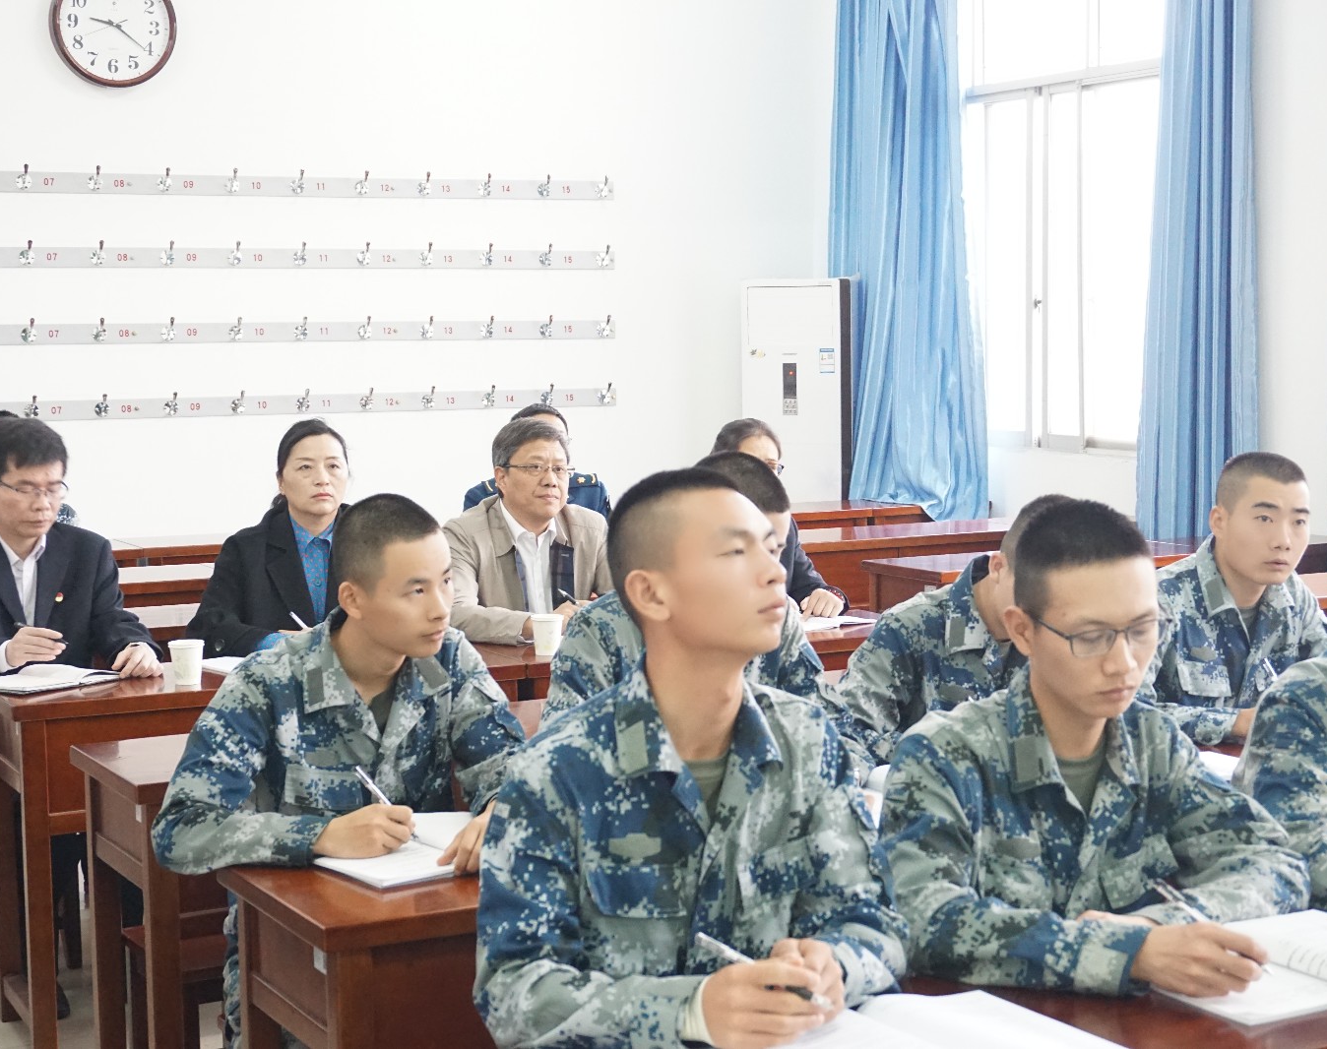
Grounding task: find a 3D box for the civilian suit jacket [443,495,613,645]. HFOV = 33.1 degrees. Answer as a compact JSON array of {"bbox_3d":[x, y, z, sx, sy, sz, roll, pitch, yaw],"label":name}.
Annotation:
[{"bbox_3d":[-0.339,0.242,5.867,0.560,0.630,0.600,-3,5,-29],"label":"civilian suit jacket"}]

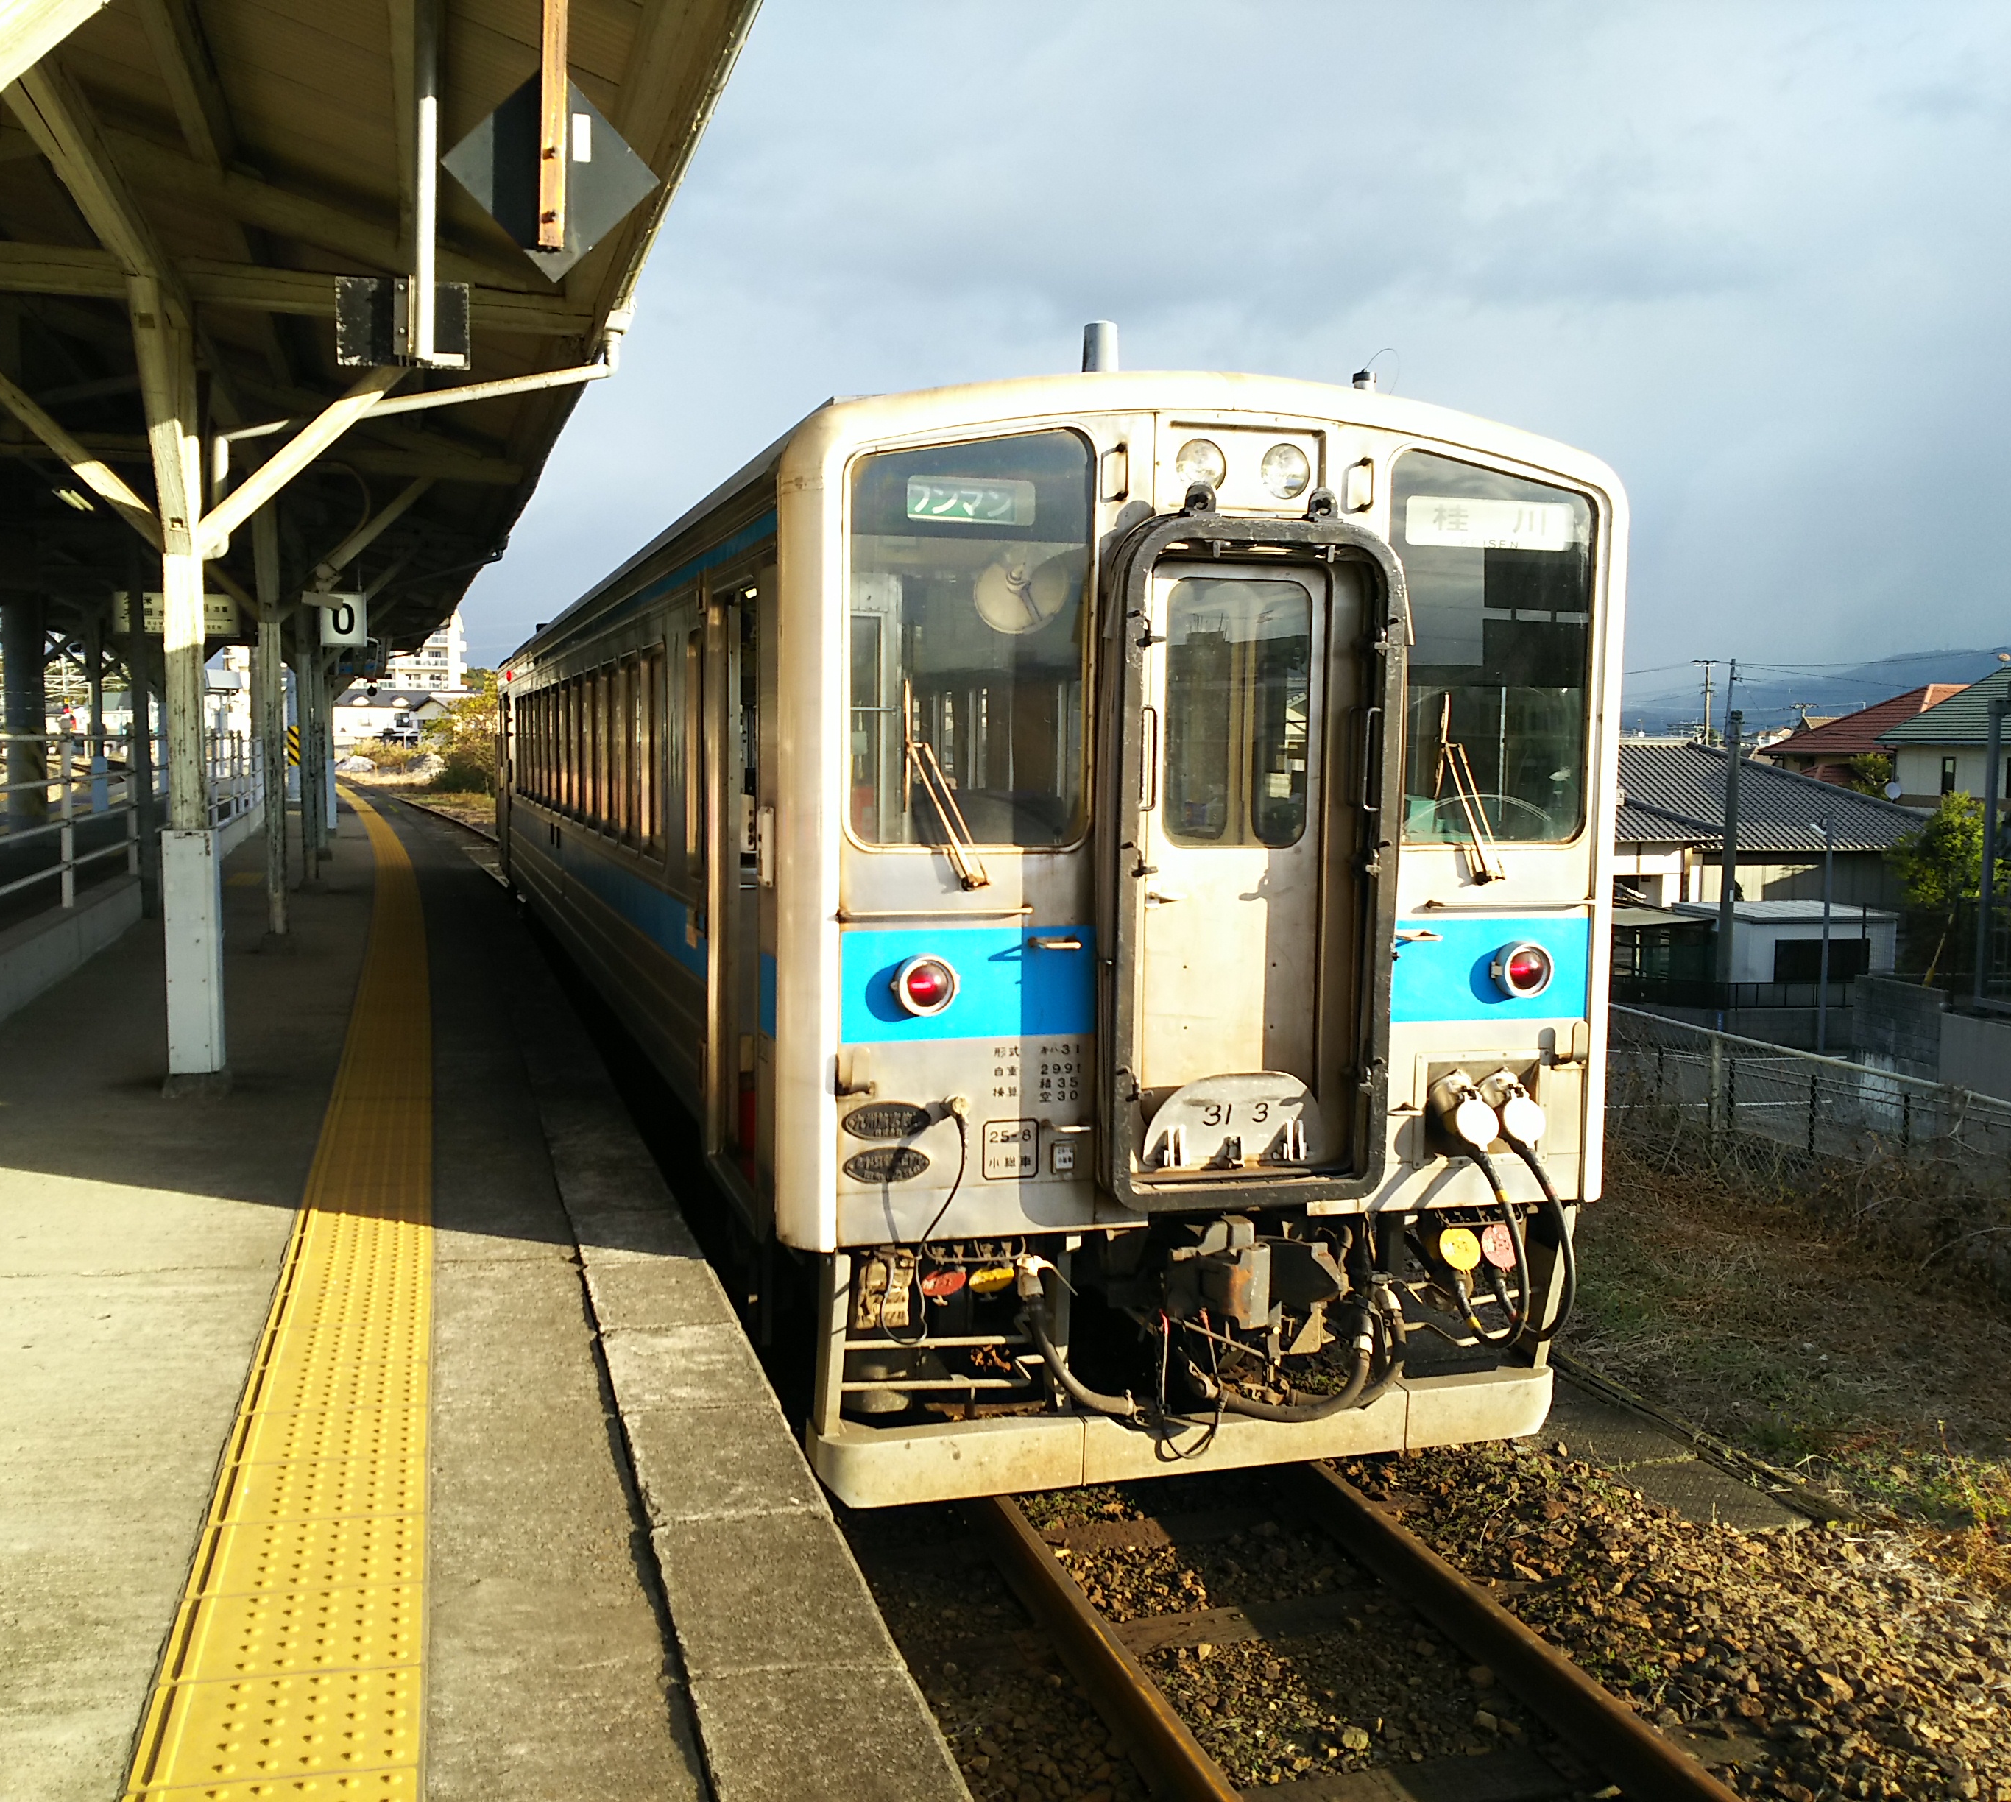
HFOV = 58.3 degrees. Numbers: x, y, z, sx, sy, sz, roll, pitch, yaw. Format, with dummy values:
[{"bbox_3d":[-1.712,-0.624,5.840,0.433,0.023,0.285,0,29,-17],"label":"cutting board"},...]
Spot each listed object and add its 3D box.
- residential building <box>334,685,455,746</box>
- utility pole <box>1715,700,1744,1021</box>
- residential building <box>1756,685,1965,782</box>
[{"bbox_3d":[-55.443,-16.217,163.256,10.700,6.200,8.500,0,5,-9],"label":"residential building"},{"bbox_3d":[14.006,-0.565,35.067,0.250,6.500,0.250,-1,5,-19],"label":"utility pole"},{"bbox_3d":[31.482,-3.346,62.918,9.200,8.200,8.000,-3,6,-38],"label":"residential building"}]

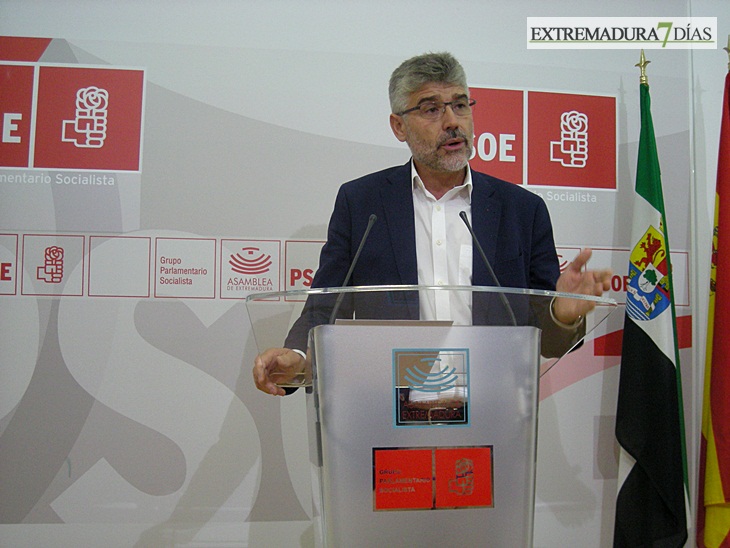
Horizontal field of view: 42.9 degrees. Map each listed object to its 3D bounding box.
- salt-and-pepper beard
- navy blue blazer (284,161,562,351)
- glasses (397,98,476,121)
[{"bbox_3d":[0.163,-0.252,1.935,0.135,0.105,0.095,-9,4,-25],"label":"salt-and-pepper beard"},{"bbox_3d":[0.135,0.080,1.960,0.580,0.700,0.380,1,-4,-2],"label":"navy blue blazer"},{"bbox_3d":[0.143,-0.348,1.965,0.140,0.045,0.140,-9,4,-25],"label":"glasses"}]

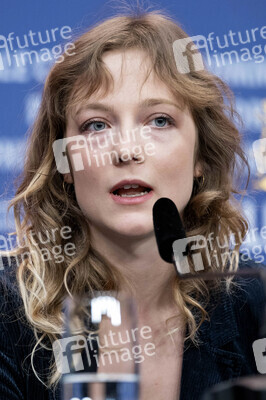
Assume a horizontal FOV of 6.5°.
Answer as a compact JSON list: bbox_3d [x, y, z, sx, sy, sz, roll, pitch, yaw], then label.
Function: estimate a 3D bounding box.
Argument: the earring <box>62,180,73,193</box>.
[{"bbox_3d":[-0.068,-0.014,2.420,0.011,0.013,0.002,0,0,14],"label":"earring"}]

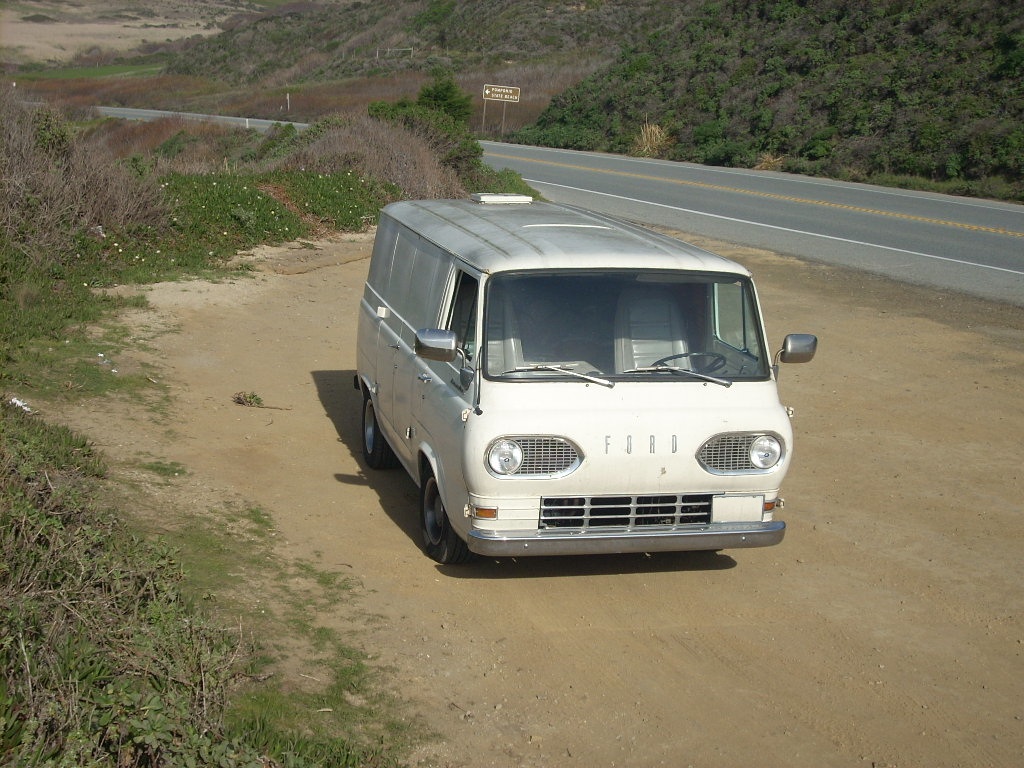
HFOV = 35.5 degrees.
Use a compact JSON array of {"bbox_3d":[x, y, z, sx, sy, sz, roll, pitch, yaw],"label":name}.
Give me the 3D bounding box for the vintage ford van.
[{"bbox_3d":[0.167,-0.139,10.316,2.070,1.920,4.210,0,11,-14],"label":"vintage ford van"}]

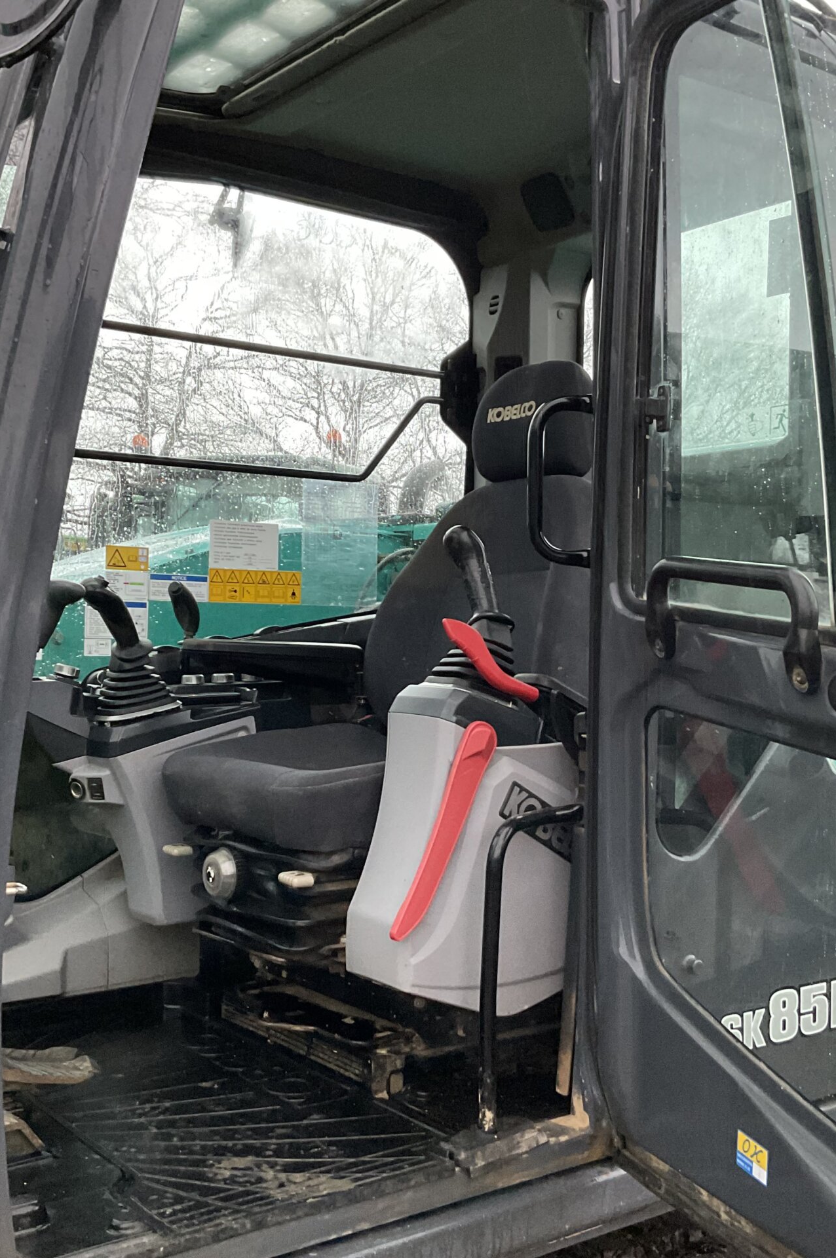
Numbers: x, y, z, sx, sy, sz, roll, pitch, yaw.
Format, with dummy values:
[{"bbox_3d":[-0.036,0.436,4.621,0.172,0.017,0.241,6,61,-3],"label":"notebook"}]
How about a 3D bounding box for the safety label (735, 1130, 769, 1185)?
[{"bbox_3d":[0.393,0.621,1.649,0.002,0.044,0.058,0,0,-24],"label":"safety label"}]

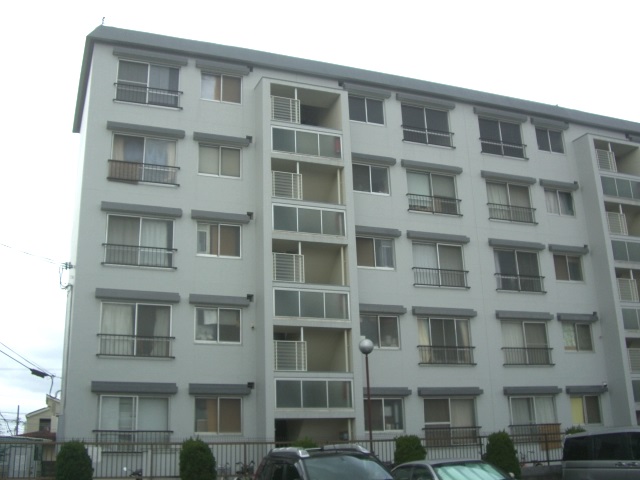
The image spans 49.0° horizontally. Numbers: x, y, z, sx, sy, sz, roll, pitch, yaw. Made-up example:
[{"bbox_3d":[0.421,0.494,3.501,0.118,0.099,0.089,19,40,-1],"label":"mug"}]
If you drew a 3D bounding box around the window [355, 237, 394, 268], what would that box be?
[{"bbox_3d":[1.905,0.452,24.202,1.447,1.074,0.150,5,-18,-21],"label":"window"}]

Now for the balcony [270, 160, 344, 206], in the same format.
[{"bbox_3d":[-0.509,-1.677,23.248,2.580,1.520,0.800,5,-17,-22],"label":"balcony"}]

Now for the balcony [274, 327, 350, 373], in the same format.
[{"bbox_3d":[-0.402,3.500,21.899,2.547,1.375,1.200,5,-18,-21],"label":"balcony"}]

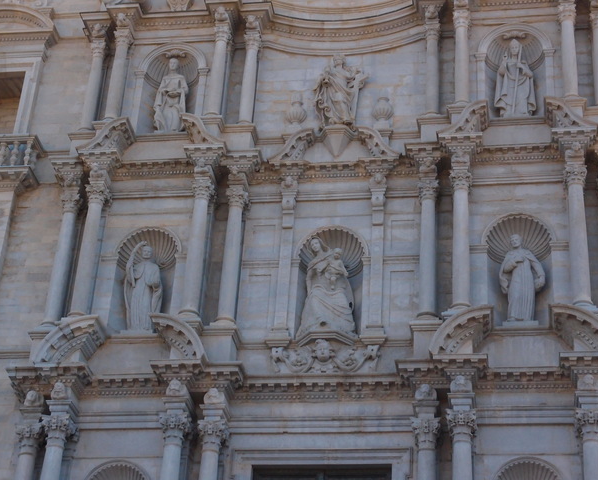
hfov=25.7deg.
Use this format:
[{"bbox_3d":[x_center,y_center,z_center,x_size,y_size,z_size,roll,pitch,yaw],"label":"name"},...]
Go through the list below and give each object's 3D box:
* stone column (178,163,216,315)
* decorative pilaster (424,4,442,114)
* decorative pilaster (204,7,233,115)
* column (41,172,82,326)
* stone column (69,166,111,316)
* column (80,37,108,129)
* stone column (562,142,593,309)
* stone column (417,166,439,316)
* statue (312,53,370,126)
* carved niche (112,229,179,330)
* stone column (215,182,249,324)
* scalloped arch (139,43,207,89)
[{"bbox_3d":[-2.933,0.011,37.698,0.584,4.868,0.604,-2,-27,10],"label":"stone column"},{"bbox_3d":[4.080,-5.476,40.364,0.497,3.973,0.516,-2,-27,10],"label":"decorative pilaster"},{"bbox_3d":[-2.523,-5.507,41.044,0.497,3.973,0.516,-2,-27,10],"label":"decorative pilaster"},{"bbox_3d":[-6.943,0.330,38.922,0.584,4.995,0.604,-2,-27,10],"label":"column"},{"bbox_3d":[-6.090,0.108,38.246,0.584,4.868,0.604,-2,-27,10],"label":"stone column"},{"bbox_3d":[-6.212,-4.725,39.613,0.520,3.530,0.520,-2,-32,9],"label":"column"},{"bbox_3d":[7.180,-0.434,33.741,0.620,4.778,0.620,-2,-32,9],"label":"stone column"},{"bbox_3d":[3.679,0.001,37.078,0.584,4.995,0.604,-2,-27,10],"label":"stone column"},{"bbox_3d":[1.188,-4.349,38.033,1.400,2.498,0.800,-2,-32,9],"label":"statue"},{"bbox_3d":[-4.025,1.265,35.822,1.850,3.363,0.900,-2,-32,9],"label":"carved niche"},{"bbox_3d":[-1.778,0.167,35.483,0.600,4.705,0.600,-2,-32,9],"label":"stone column"},{"bbox_3d":[-3.709,-5.321,39.867,1.950,1.167,0.900,-2,-32,9],"label":"scalloped arch"}]

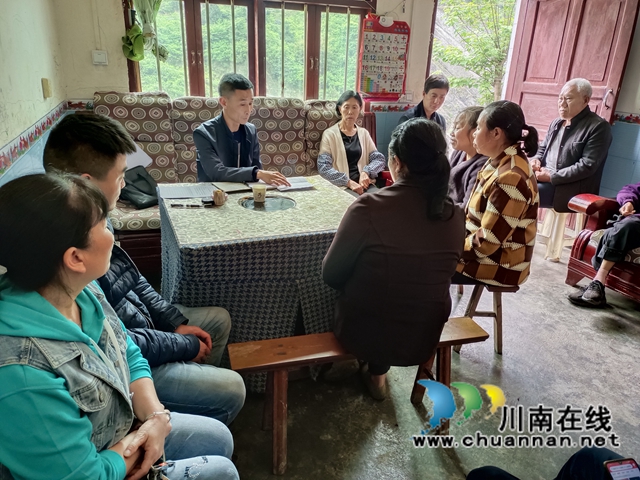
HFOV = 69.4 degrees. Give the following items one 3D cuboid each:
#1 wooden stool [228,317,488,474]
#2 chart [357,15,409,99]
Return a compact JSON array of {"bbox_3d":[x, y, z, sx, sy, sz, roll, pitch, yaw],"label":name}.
[{"bbox_3d":[0.148,0.571,1.765,0.959,0.439,0.263,-6,22,-21],"label":"wooden stool"},{"bbox_3d":[0.564,-1.596,4.093,0.493,0.641,0.025,-6,22,-22],"label":"chart"}]

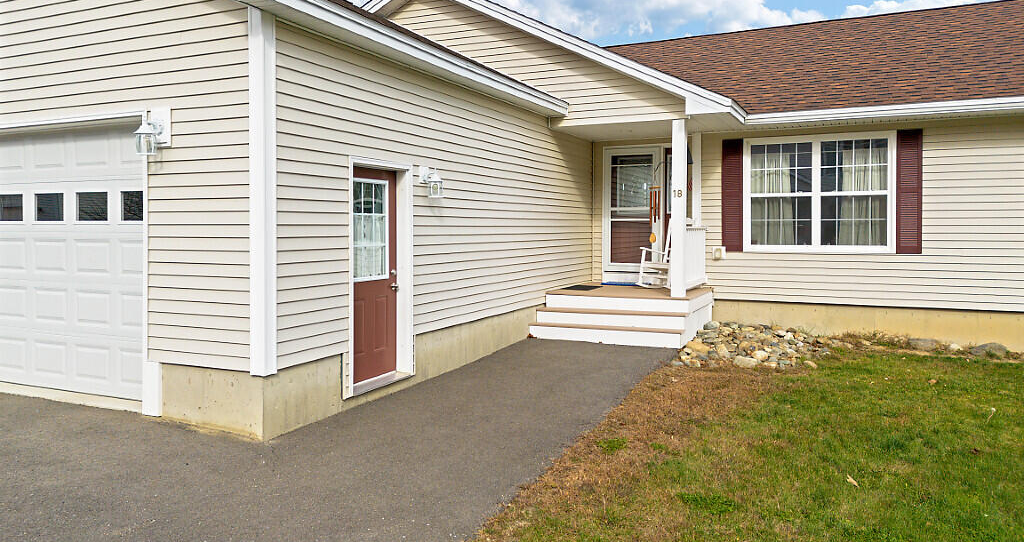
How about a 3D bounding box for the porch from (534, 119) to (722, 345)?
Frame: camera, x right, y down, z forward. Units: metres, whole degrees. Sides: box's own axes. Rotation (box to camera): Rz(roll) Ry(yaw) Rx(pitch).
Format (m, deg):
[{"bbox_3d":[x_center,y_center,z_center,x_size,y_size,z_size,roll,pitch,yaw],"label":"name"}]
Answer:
[{"bbox_3d":[1.730,-0.600,10.500,2.100,3.000,2.450,1,3,25],"label":"porch"}]

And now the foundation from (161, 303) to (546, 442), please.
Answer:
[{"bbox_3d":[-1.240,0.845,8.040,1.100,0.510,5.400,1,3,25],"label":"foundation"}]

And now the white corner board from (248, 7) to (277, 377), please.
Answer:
[{"bbox_3d":[-1.908,-0.600,5.450,0.143,2.780,0.141,1,3,25],"label":"white corner board"}]

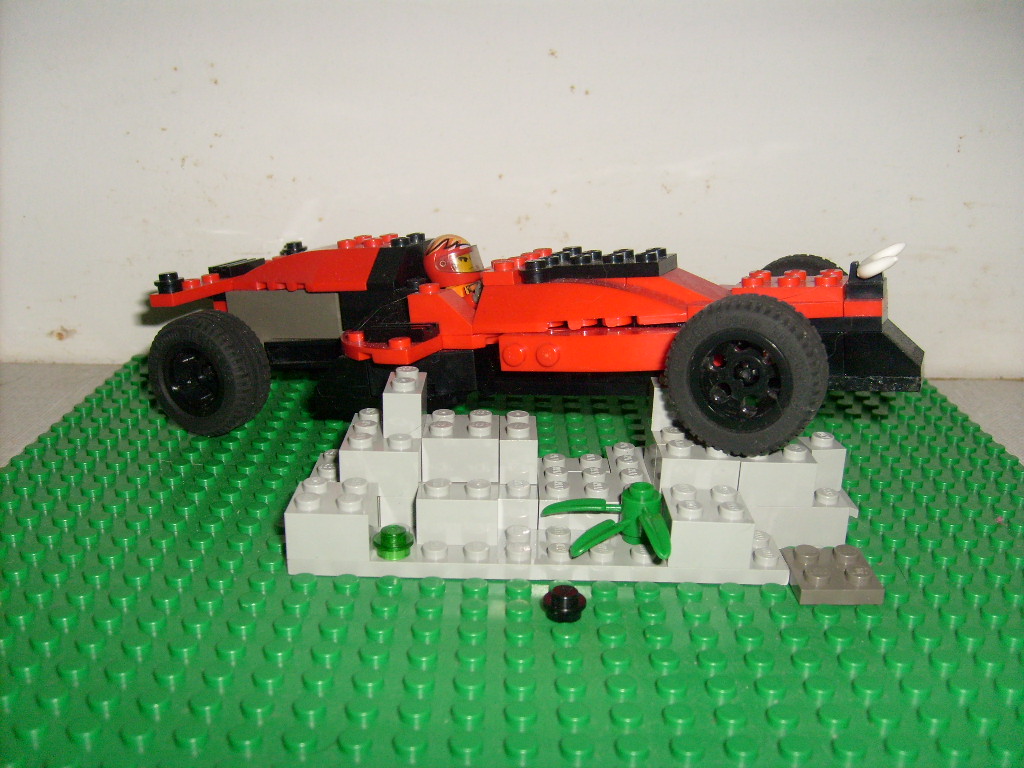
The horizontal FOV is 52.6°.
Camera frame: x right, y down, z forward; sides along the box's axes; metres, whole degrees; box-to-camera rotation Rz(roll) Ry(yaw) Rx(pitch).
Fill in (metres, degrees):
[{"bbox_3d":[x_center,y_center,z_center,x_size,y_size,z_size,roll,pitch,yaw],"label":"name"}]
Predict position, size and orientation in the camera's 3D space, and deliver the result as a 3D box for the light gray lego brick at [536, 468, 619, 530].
[{"bbox_3d":[0.013,0.025,0.217,0.016,0.011,0.016,2,18,-1],"label":"light gray lego brick"}]

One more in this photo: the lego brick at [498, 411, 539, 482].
[{"bbox_3d":[0.002,0.013,0.221,0.008,0.011,0.016,2,18,-1],"label":"lego brick"}]

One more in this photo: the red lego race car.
[{"bbox_3d":[-0.004,-0.016,0.258,0.199,0.045,0.066,0,16,25],"label":"red lego race car"}]

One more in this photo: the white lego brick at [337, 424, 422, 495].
[{"bbox_3d":[-0.026,0.015,0.213,0.016,0.011,0.016,2,18,-1],"label":"white lego brick"}]

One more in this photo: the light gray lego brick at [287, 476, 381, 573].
[{"bbox_3d":[-0.035,0.027,0.204,0.016,0.013,0.016,1,17,-1],"label":"light gray lego brick"}]

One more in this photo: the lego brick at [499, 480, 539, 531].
[{"bbox_3d":[0.001,0.025,0.219,0.008,0.011,0.015,1,17,-1],"label":"lego brick"}]

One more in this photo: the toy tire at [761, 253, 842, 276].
[{"bbox_3d":[0.068,-0.016,0.254,0.031,0.031,0.014,0,16,25],"label":"toy tire"}]

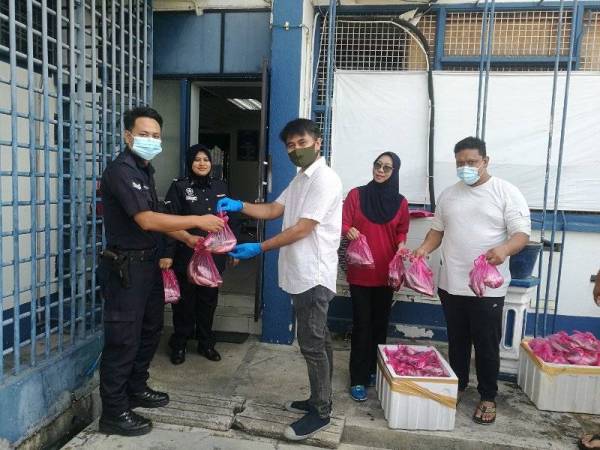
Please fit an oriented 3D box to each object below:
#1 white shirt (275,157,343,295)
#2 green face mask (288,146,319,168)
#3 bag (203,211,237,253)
[{"bbox_3d":[0.047,0.003,2.570,0.340,0.760,0.470,0,6,-21],"label":"white shirt"},{"bbox_3d":[0.018,-0.363,2.480,0.145,0.128,0.100,6,7,38],"label":"green face mask"},{"bbox_3d":[-0.438,0.046,2.547,0.175,0.215,0.140,2,5,0],"label":"bag"}]

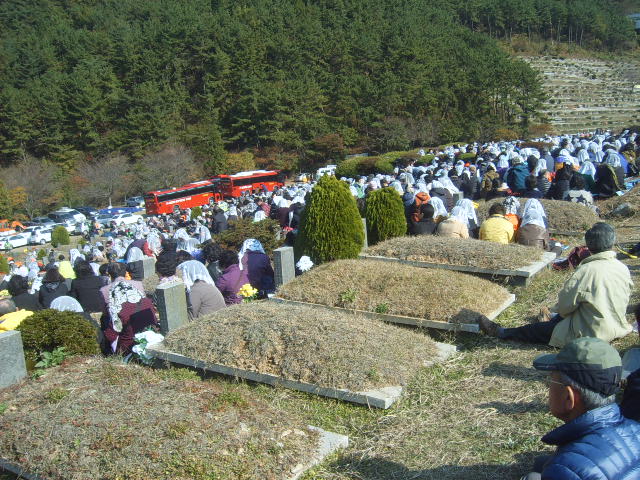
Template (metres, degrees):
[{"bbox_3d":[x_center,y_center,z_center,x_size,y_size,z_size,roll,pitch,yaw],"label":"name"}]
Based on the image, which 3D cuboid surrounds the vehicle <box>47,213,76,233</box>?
[{"bbox_3d":[-35.553,-2.201,89.000,4.600,1.600,1.850,-14,19,-41],"label":"vehicle"}]

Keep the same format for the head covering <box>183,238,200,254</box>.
[{"bbox_3d":[-1.541,0.077,7.700,0.250,0.260,0.250,-7,15,-19],"label":"head covering"}]

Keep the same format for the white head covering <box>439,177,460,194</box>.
[{"bbox_3d":[1.981,-0.849,9.900,0.280,0.300,0.280,-11,17,-34],"label":"white head covering"}]

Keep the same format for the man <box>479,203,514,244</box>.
[{"bbox_3d":[2.196,-0.143,8.050,0.450,0.700,0.580,-1,12,6],"label":"man"}]

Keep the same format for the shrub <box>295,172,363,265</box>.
[{"bbox_3d":[0.112,-0.247,7.600,0.820,1.070,0.820,-2,12,0],"label":"shrub"}]

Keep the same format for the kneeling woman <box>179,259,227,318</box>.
[{"bbox_3d":[-1.143,0.510,6.350,0.460,0.630,0.430,5,13,41],"label":"kneeling woman"}]

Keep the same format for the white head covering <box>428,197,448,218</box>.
[{"bbox_3d":[1.575,-0.432,8.600,0.250,0.300,0.250,-7,15,-19],"label":"white head covering"}]

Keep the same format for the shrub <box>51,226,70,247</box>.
[{"bbox_3d":[-28.071,-0.379,70.000,2.000,2.050,2.000,-8,11,-20],"label":"shrub"}]

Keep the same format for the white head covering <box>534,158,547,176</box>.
[{"bbox_3d":[4.498,-1.479,13.200,0.220,0.340,0.260,-6,10,-12],"label":"white head covering"}]

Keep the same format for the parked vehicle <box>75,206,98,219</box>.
[{"bbox_3d":[-36.316,-4.172,100.000,4.500,1.600,1.850,1,12,15],"label":"parked vehicle"}]

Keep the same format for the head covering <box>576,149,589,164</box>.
[{"bbox_3d":[5.679,-1.807,14.000,0.230,0.310,0.260,-6,10,-12],"label":"head covering"}]

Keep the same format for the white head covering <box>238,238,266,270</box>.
[{"bbox_3d":[-0.730,0.157,7.000,0.230,0.310,0.280,-12,13,-39],"label":"white head covering"}]

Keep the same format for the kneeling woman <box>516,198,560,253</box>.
[{"bbox_3d":[2.631,-0.165,7.900,0.460,0.700,0.650,0,12,8],"label":"kneeling woman"}]

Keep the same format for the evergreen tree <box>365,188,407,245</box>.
[{"bbox_3d":[0.941,-0.323,9.300,0.580,0.830,0.580,-4,10,1],"label":"evergreen tree"}]

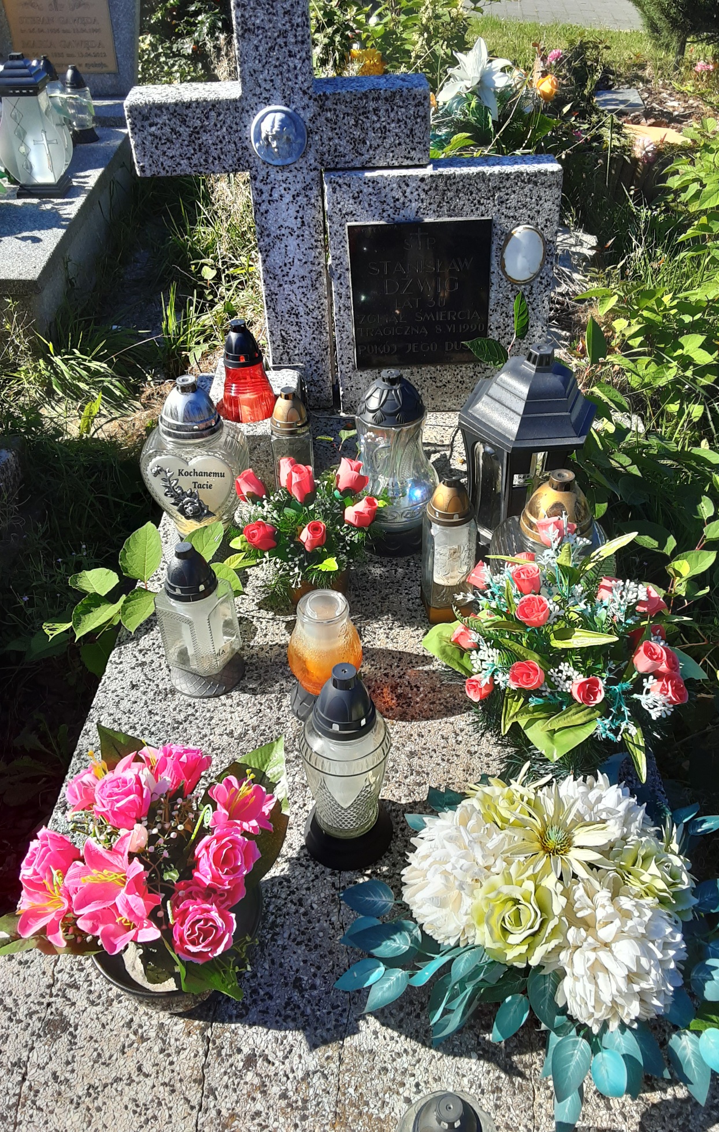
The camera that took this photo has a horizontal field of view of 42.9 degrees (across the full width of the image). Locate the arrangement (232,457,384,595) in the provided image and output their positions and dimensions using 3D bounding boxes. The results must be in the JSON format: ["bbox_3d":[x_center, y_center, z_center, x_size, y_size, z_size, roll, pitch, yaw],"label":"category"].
[{"bbox_3d":[-0.082,-0.044,1.526,0.247,0.270,0.242,-1,38,3],"label":"arrangement"}]

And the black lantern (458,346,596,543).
[{"bbox_3d":[0.300,-0.208,1.615,0.244,0.384,0.213,-5,38,-3],"label":"black lantern"}]

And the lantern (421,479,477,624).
[{"bbox_3d":[0.151,-0.031,1.502,0.079,0.258,0.079,-4,38,-1],"label":"lantern"}]

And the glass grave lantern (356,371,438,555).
[{"bbox_3d":[0.061,-0.190,1.645,0.153,0.333,0.153,-1,38,3],"label":"glass grave lantern"}]

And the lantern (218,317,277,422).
[{"bbox_3d":[-0.239,-0.413,1.891,0.132,0.193,0.132,-1,38,3],"label":"lantern"}]

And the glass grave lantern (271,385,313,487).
[{"bbox_3d":[-0.127,-0.224,1.771,0.076,0.258,0.076,-1,38,3],"label":"glass grave lantern"}]

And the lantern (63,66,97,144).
[{"bbox_3d":[-1.125,-1.838,3.625,0.117,0.249,0.117,-1,38,3],"label":"lantern"}]

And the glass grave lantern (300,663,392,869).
[{"bbox_3d":[-0.017,0.236,1.135,0.120,0.299,0.120,-1,38,3],"label":"glass grave lantern"}]

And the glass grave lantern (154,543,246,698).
[{"bbox_3d":[-0.251,0.071,1.409,0.123,0.247,0.123,18,43,25],"label":"glass grave lantern"}]

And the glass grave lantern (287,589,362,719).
[{"bbox_3d":[-0.045,0.130,1.366,0.122,0.188,0.122,-1,38,3],"label":"glass grave lantern"}]

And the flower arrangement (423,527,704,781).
[{"bbox_3d":[0.288,0.111,1.298,0.381,0.270,0.371,-1,38,3],"label":"flower arrangement"}]

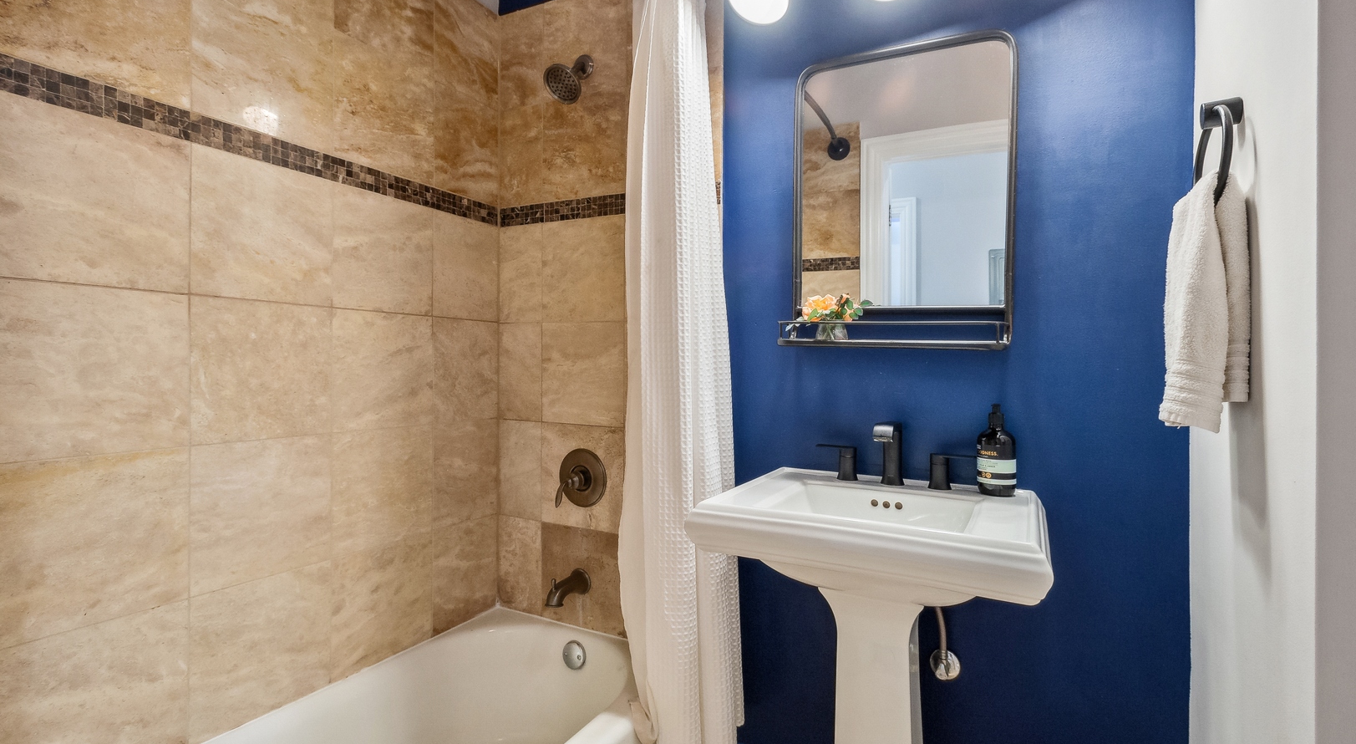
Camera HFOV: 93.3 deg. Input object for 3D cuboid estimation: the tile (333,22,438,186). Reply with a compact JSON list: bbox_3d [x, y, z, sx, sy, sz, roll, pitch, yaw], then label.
[{"bbox_3d":[-0.776,-0.682,1.706,0.011,0.305,0.303,1,0,28],"label":"tile"}]

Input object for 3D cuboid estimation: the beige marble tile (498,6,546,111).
[{"bbox_3d":[-0.490,-0.988,2.031,0.175,0.305,0.011,1,0,27],"label":"beige marble tile"}]

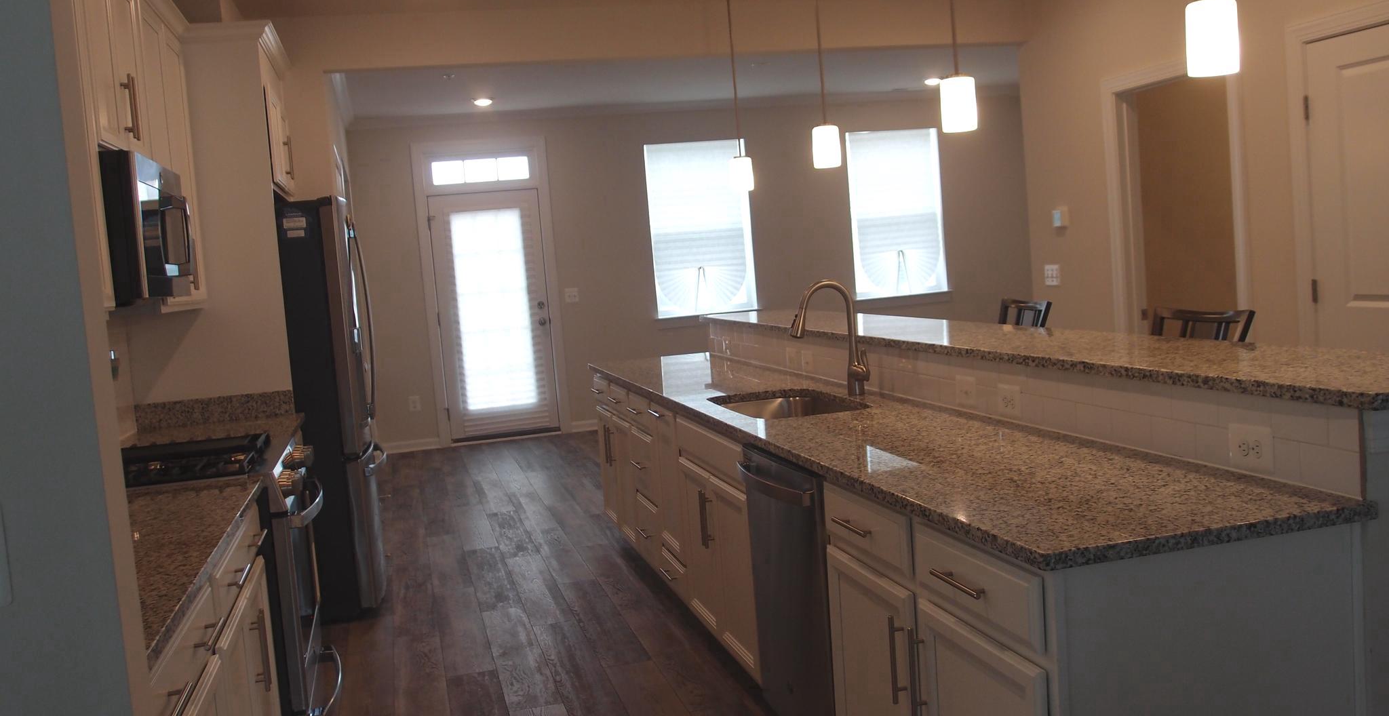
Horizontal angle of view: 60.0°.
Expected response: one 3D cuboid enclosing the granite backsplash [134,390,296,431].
[{"bbox_3d":[-1.935,0.211,4.884,0.596,0.104,0.025,-6,5,-14],"label":"granite backsplash"}]

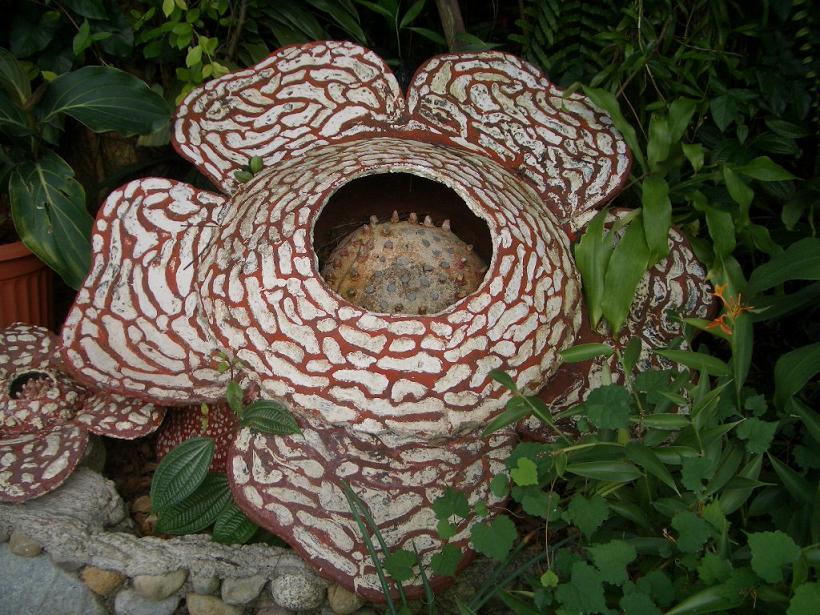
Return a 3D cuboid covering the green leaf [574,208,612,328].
[{"bbox_3d":[0.327,-0.069,1.470,0.062,0.221,0.014,3,-11,12],"label":"green leaf"}]

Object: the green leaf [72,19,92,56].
[{"bbox_3d":[-0.767,-0.632,1.940,0.035,0.024,0.108,6,70,2],"label":"green leaf"}]

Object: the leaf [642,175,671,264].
[{"bbox_3d":[0.447,-0.160,1.504,0.049,0.170,0.024,3,-15,1],"label":"leaf"}]

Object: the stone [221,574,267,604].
[{"bbox_3d":[-0.283,0.483,1.420,0.075,0.050,0.052,0,30,0],"label":"stone"}]

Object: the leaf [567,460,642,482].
[{"bbox_3d":[0.334,0.284,1.423,0.127,0.020,0.039,2,55,10],"label":"leaf"}]

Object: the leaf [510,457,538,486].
[{"bbox_3d":[0.199,0.286,1.422,0.053,0.010,0.054,-38,60,-20],"label":"leaf"}]

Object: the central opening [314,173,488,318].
[{"bbox_3d":[-0.011,-0.096,1.480,0.312,0.097,0.312,0,57,0],"label":"central opening"}]

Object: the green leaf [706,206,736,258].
[{"bbox_3d":[0.587,-0.141,1.584,0.043,0.107,0.020,-19,-15,13],"label":"green leaf"}]

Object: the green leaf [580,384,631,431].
[{"bbox_3d":[0.318,0.162,1.340,0.079,0.018,0.081,1,60,11],"label":"green leaf"}]

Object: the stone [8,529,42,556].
[{"bbox_3d":[-0.672,0.411,1.450,0.055,0.038,0.042,-4,25,-8],"label":"stone"}]

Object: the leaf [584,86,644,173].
[{"bbox_3d":[0.414,-0.356,1.668,0.044,0.029,0.221,-27,72,-9],"label":"leaf"}]

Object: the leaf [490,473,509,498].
[{"bbox_3d":[0.144,0.285,1.330,0.029,0.005,0.044,-4,61,3],"label":"leaf"}]

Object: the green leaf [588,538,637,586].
[{"bbox_3d":[0.298,0.375,1.220,0.070,0.016,0.071,-7,51,5],"label":"green leaf"}]

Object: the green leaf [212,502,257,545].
[{"bbox_3d":[-0.298,0.365,1.400,0.069,0.015,0.085,19,53,6],"label":"green leaf"}]

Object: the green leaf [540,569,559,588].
[{"bbox_3d":[0.226,0.439,1.341,0.029,0.008,0.030,2,51,8],"label":"green leaf"}]

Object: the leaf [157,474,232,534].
[{"bbox_3d":[-0.386,0.357,1.504,0.171,0.022,0.097,-34,61,-24],"label":"leaf"}]

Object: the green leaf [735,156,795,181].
[{"bbox_3d":[0.752,-0.293,1.750,0.121,0.017,0.055,19,71,24],"label":"green leaf"}]

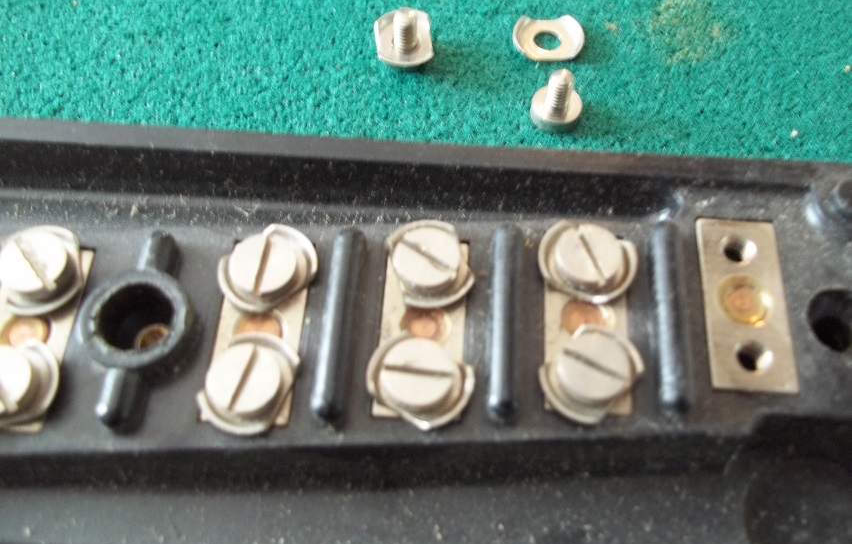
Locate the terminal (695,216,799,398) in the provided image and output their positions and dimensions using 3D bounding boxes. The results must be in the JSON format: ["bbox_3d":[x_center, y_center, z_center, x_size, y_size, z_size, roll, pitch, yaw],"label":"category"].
[{"bbox_3d":[0.040,0.004,0.101,0.010,0.002,0.023,4,65,0],"label":"terminal"}]

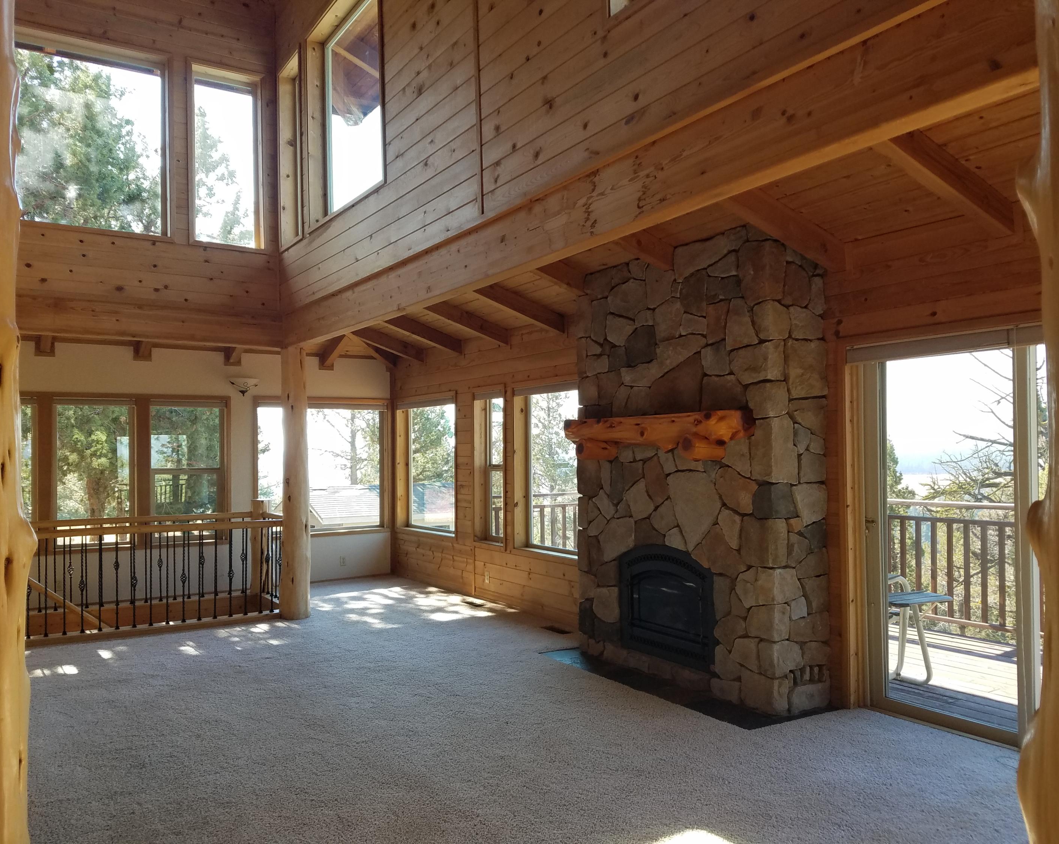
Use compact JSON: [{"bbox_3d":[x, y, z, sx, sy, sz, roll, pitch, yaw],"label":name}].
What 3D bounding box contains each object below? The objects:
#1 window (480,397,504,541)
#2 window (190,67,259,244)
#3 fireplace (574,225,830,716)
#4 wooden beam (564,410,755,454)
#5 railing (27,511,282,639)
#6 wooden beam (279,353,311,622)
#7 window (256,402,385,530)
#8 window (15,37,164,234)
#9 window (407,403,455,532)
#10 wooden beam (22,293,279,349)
[{"bbox_3d":[-0.332,0.439,8.347,0.120,1.452,0.562,0,-2,-32],"label":"window"},{"bbox_3d":[-2.655,-2.280,7.402,0.555,1.497,0.120,0,-2,-32],"label":"window"},{"bbox_3d":[1.032,0.275,5.635,0.410,2.789,1.961,0,-2,-32],"label":"fireplace"},{"bbox_3d":[0.776,0.083,5.444,0.258,0.228,1.566,0,-2,-32],"label":"wooden beam"},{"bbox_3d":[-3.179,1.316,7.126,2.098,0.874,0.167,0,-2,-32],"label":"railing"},{"bbox_3d":[-2.168,0.551,7.695,0.274,2.440,0.274,0,-2,-32],"label":"wooden beam"},{"bbox_3d":[-2.426,0.532,9.961,1.528,1.520,0.120,0,-2,-32],"label":"window"},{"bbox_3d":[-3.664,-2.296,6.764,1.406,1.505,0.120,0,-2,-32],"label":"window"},{"bbox_3d":[-1.115,0.482,9.586,0.120,1.490,1.459,0,-2,-32],"label":"window"},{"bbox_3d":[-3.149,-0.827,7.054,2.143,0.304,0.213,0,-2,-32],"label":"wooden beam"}]

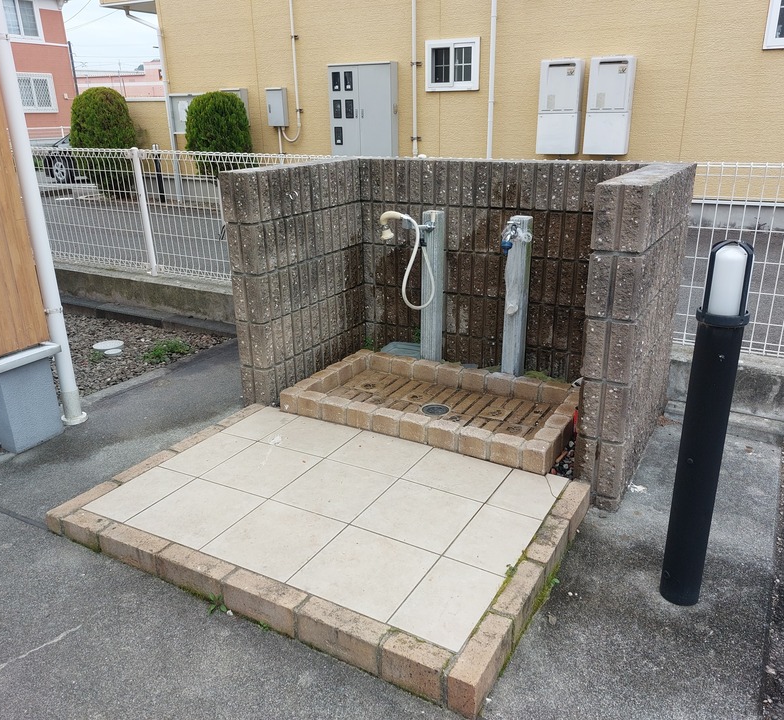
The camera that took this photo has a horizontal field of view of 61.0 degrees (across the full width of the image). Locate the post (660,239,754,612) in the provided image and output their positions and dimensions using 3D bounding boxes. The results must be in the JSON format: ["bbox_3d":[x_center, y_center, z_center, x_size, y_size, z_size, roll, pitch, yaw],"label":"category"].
[{"bbox_3d":[0.749,0.185,1.590,0.107,0.938,0.107,10,23,28],"label":"post"}]

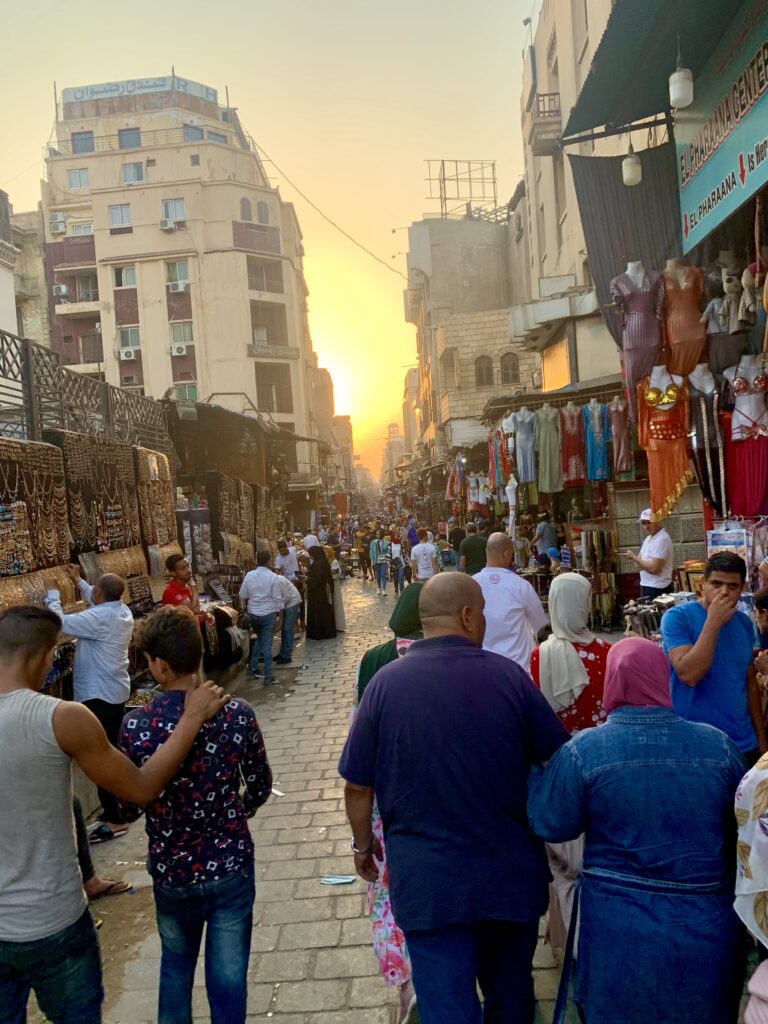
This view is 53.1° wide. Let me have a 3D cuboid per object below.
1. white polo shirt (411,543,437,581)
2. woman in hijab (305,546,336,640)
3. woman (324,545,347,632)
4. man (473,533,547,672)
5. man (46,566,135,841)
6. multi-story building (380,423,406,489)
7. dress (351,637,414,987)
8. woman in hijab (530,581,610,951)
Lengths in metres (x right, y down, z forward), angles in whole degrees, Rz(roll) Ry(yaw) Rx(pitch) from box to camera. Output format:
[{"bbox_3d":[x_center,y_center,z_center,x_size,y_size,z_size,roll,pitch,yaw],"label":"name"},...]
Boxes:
[{"bbox_3d":[0.719,0.901,14.000,0.470,0.670,0.280,-4,1,-2],"label":"white polo shirt"},{"bbox_3d":[-1.081,1.427,13.300,0.460,1.570,0.500,-4,1,-6],"label":"woman in hijab"},{"bbox_3d":[-0.931,1.383,13.900,0.420,1.580,0.480,-3,2,31],"label":"woman"},{"bbox_3d":[0.774,0.997,4.900,0.580,1.740,0.380,-4,1,3],"label":"man"},{"bbox_3d":[-1.926,1.276,5.100,0.640,1.750,0.500,-3,2,25],"label":"man"},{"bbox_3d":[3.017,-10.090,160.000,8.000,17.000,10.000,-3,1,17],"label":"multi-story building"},{"bbox_3d":[0.113,1.071,2.750,0.480,1.260,0.350,-4,1,-1],"label":"dress"},{"bbox_3d":[0.860,1.090,3.400,0.460,1.600,0.350,-4,1,0],"label":"woman in hijab"}]

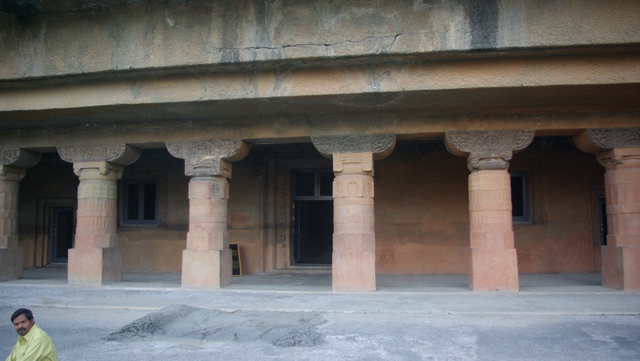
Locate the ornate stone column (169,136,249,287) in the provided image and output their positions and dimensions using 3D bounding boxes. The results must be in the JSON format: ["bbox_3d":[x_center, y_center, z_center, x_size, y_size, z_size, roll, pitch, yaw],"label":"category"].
[{"bbox_3d":[-2.865,0.874,12.430,2.040,3.640,1.000,-1,-6,9],"label":"ornate stone column"}]

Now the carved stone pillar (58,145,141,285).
[{"bbox_3d":[-5.980,0.940,12.900,2.040,3.640,1.000,-1,-6,9],"label":"carved stone pillar"}]

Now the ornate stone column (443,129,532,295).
[{"bbox_3d":[4.030,0.730,11.390,2.040,3.640,1.000,-1,-6,9],"label":"ornate stone column"}]

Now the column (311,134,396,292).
[{"bbox_3d":[0.875,0.796,11.870,2.040,3.640,1.000,-1,-6,9],"label":"column"}]

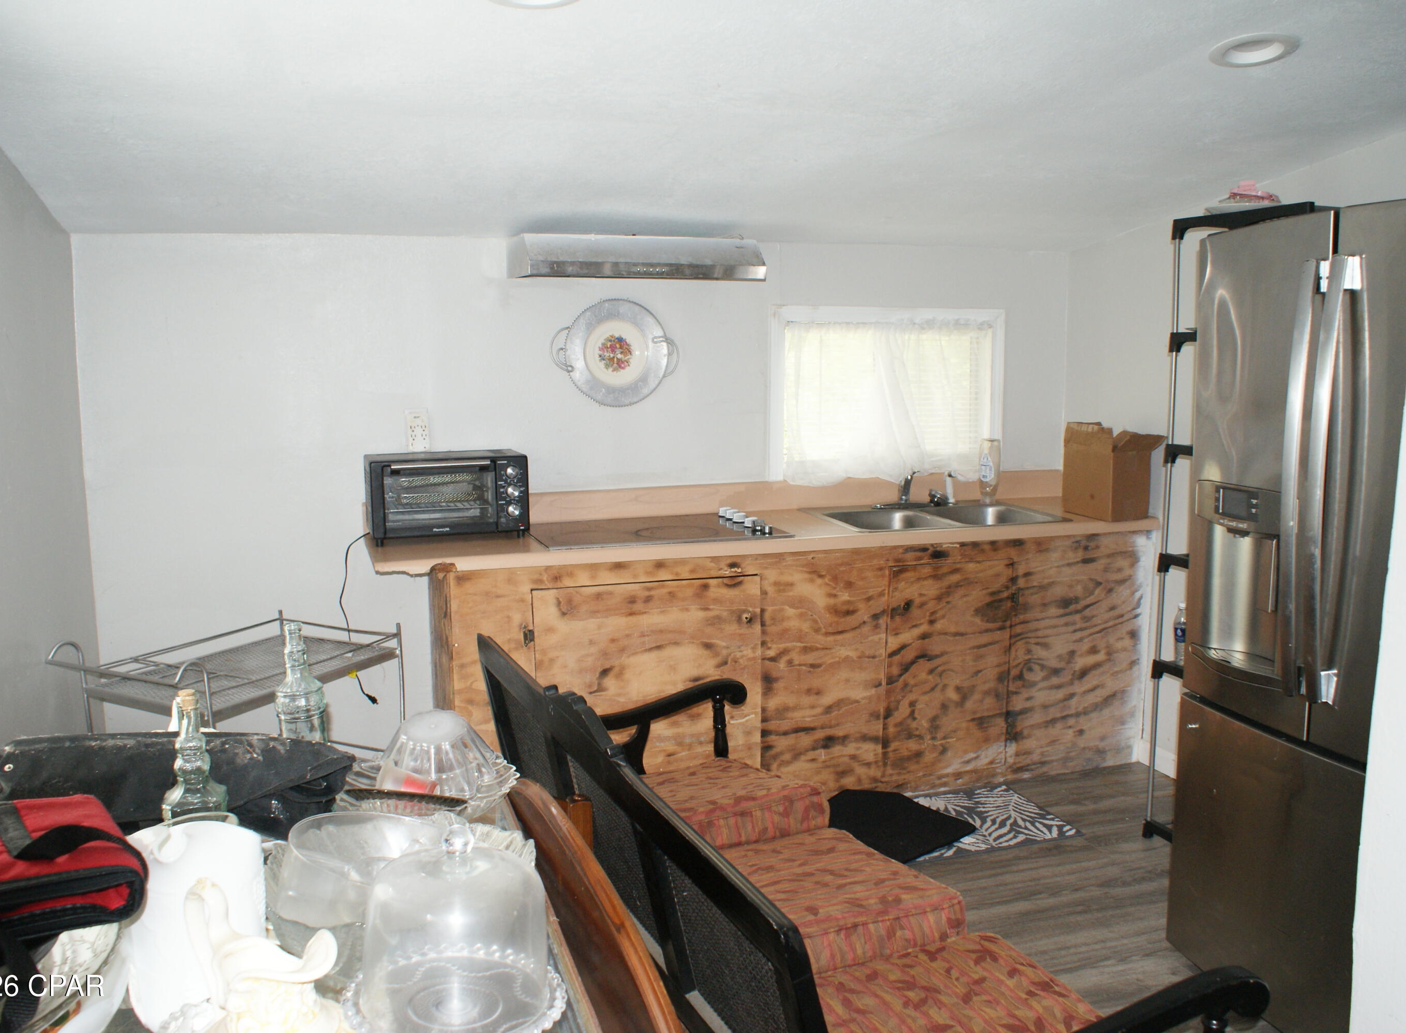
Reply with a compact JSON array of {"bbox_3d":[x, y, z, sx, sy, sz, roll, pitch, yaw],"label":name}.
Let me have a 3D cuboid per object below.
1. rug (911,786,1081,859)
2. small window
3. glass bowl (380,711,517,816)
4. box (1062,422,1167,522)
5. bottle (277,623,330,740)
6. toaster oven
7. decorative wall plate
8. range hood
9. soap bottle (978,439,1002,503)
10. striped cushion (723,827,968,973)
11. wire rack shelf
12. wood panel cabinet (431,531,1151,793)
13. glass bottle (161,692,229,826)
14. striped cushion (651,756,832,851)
[{"bbox_3d":[0.755,0.981,3.723,0.772,0.012,0.446,-3,8,-17],"label":"rug"},{"bbox_3d":[0.719,-0.446,4.488,0.866,0.624,0.069,-3,8,-17],"label":"small window"},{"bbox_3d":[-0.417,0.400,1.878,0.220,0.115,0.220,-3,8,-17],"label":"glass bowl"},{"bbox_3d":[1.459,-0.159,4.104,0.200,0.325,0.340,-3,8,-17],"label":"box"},{"bbox_3d":[-0.690,0.323,2.002,0.083,0.297,0.083,-3,8,-17],"label":"bottle"},{"bbox_3d":[-0.831,-0.065,3.756,0.485,0.275,0.320,-3,8,-17],"label":"toaster oven"},{"bbox_3d":[-0.307,-0.580,4.112,0.465,0.382,0.040,-3,8,-17],"label":"decorative wall plate"},{"bbox_3d":[-0.241,-0.865,3.896,0.762,0.146,0.510,-3,8,-17],"label":"range hood"},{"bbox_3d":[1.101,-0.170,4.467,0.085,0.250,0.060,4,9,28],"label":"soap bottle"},{"bbox_3d":[0.136,0.749,2.267,0.535,0.099,0.535,-4,2,-25],"label":"striped cushion"},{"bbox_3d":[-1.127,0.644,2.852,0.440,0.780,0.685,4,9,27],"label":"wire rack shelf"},{"bbox_3d":[0.301,0.487,4.133,2.490,0.865,0.640,-3,8,-17],"label":"wood panel cabinet"},{"bbox_3d":[-0.657,0.369,1.501,0.083,0.295,0.083,-6,10,-34],"label":"glass bottle"},{"bbox_3d":[-0.069,0.682,2.704,0.535,0.101,0.544,-4,-2,-25],"label":"striped cushion"}]

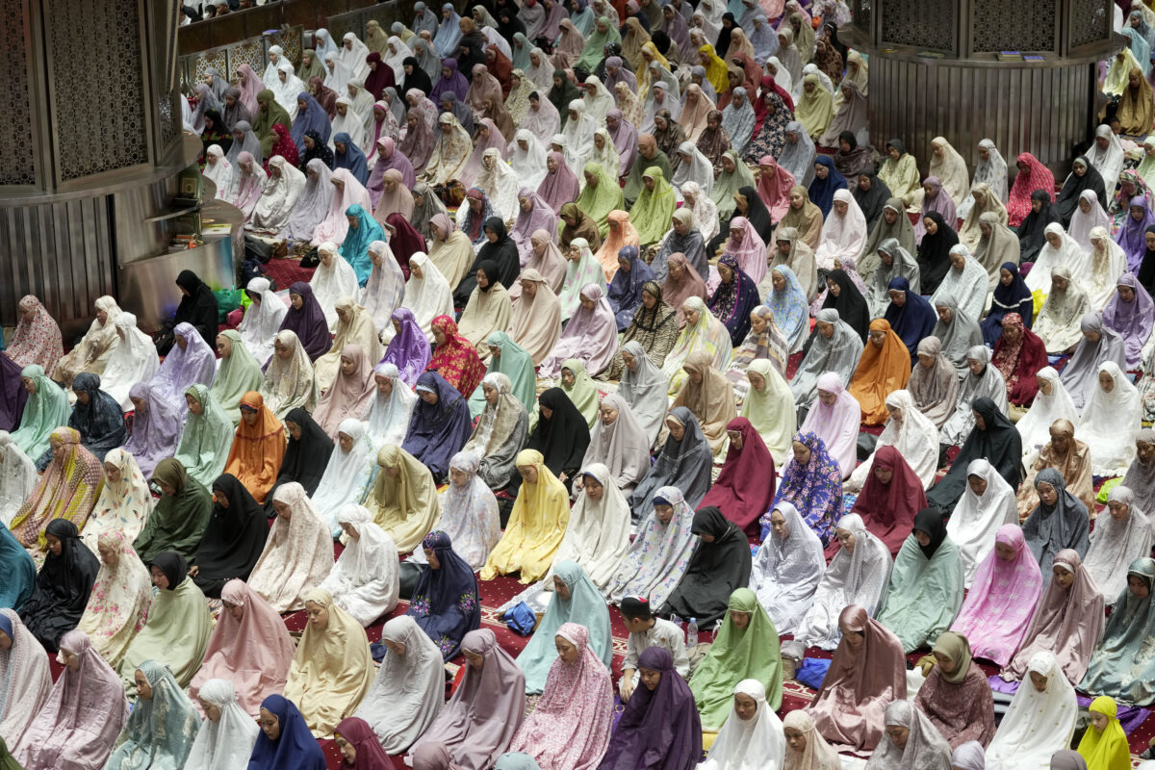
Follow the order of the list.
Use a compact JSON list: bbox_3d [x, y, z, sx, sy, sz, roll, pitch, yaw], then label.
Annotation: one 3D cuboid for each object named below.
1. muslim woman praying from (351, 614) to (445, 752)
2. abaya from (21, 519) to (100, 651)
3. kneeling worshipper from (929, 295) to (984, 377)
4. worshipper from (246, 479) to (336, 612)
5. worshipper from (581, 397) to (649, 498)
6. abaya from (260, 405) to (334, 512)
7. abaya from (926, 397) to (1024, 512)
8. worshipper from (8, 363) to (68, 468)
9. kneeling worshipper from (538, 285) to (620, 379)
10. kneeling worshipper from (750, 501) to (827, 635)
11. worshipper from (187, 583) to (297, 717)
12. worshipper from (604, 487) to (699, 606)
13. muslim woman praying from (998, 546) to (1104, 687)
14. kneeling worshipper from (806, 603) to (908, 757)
[{"bbox_3d":[-1.094,1.744,13.545,0.520,0.787,0.690,9,17,34],"label":"muslim woman praying"},{"bbox_3d":[-3.696,1.357,15.871,0.434,0.843,0.624,10,21,29],"label":"abaya"},{"bbox_3d":[3.575,-0.448,21.098,0.461,0.818,0.667,10,21,29],"label":"kneeling worshipper"},{"bbox_3d":[-2.031,1.075,15.764,0.507,0.815,0.683,10,21,29],"label":"worshipper"},{"bbox_3d":[0.304,0.474,18.433,0.520,0.805,0.690,9,17,34],"label":"worshipper"},{"bbox_3d":[-2.282,0.589,18.108,0.520,0.818,0.690,9,17,34],"label":"abaya"},{"bbox_3d":[2.989,0.476,16.741,0.577,0.801,0.802,13,23,36],"label":"abaya"},{"bbox_3d":[-4.776,0.223,19.770,0.520,0.812,0.690,9,17,34],"label":"worshipper"},{"bbox_3d":[0.095,-0.551,21.102,0.500,0.780,0.720,12,22,36],"label":"kneeling worshipper"},{"bbox_3d":[1.507,1.248,15.999,0.466,0.849,0.682,10,21,29],"label":"kneeling worshipper"},{"bbox_3d":[-2.247,1.678,14.908,0.527,0.804,0.733,10,21,29],"label":"worshipper"},{"bbox_3d":[0.536,1.126,16.464,0.542,0.810,0.714,10,21,29],"label":"worshipper"},{"bbox_3d":[3.076,1.429,14.471,0.556,0.798,0.735,11,22,32],"label":"muslim woman praying"},{"bbox_3d":[1.710,1.715,13.689,0.540,0.801,0.722,9,21,26],"label":"kneeling worshipper"}]

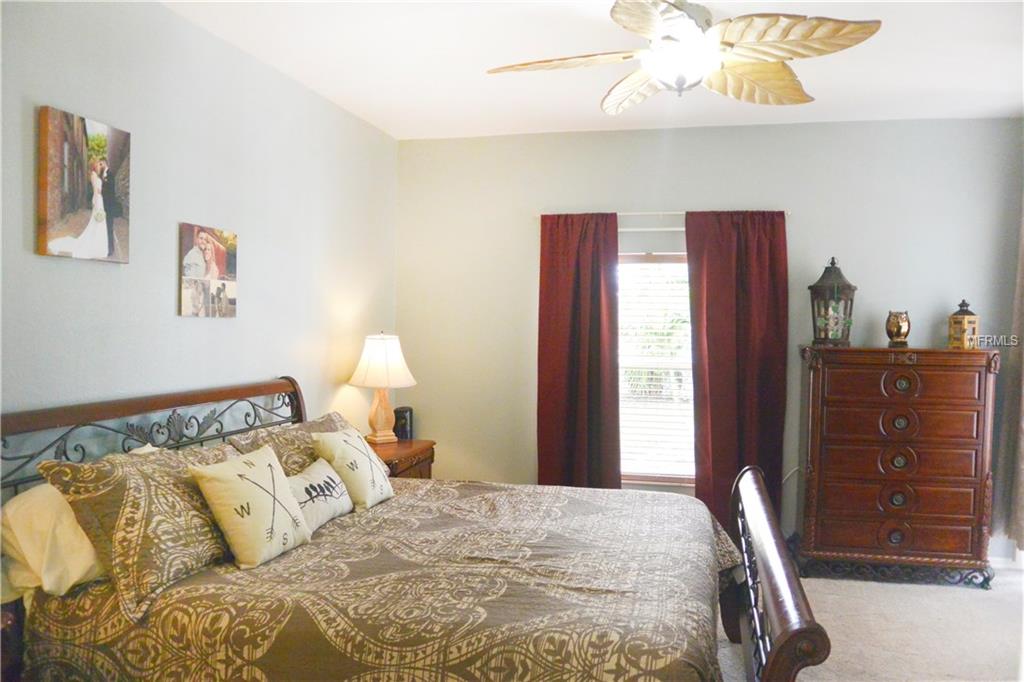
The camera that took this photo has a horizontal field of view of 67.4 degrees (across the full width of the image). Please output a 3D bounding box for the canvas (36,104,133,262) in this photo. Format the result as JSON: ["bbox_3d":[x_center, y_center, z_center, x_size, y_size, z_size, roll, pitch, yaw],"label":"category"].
[{"bbox_3d":[-1.581,-0.562,2.865,0.038,0.510,0.400,2,2,14],"label":"canvas"}]

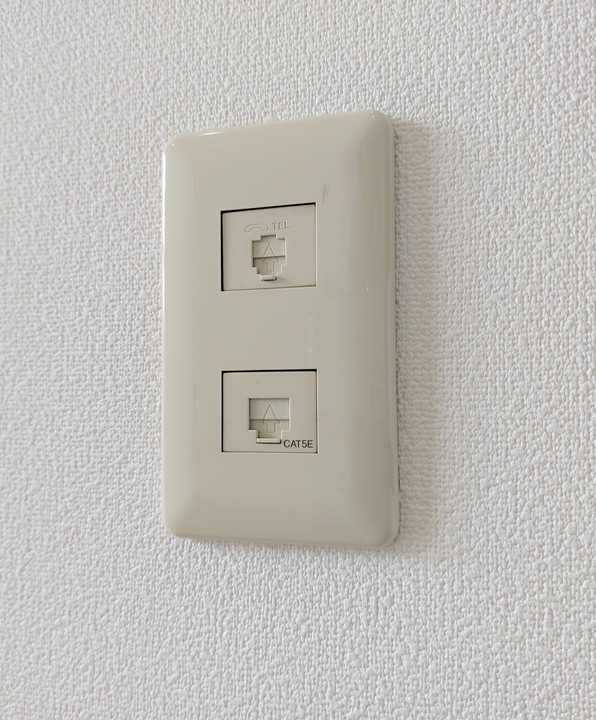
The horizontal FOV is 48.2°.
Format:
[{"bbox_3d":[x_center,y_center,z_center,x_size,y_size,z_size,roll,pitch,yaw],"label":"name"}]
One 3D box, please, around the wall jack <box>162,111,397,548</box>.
[{"bbox_3d":[-0.008,-0.009,0.188,0.070,0.120,0.009,-1,-3,17],"label":"wall jack"}]

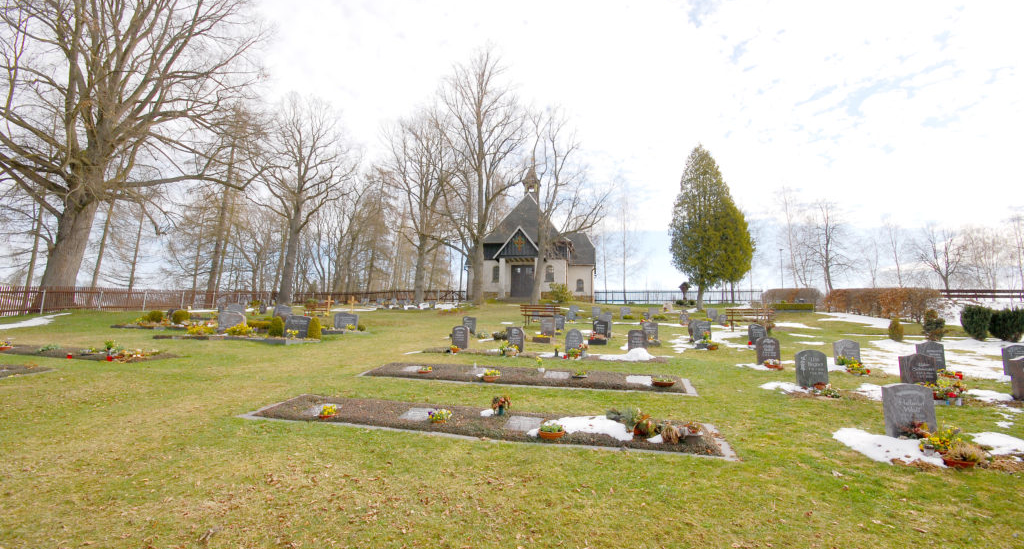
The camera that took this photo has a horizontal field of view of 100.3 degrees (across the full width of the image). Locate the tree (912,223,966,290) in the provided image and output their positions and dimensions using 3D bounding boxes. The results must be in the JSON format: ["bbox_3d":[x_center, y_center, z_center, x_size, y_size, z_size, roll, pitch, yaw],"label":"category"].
[{"bbox_3d":[40.447,-1.180,40.420,3.700,7.000,3.700,-1,-7,13],"label":"tree"}]

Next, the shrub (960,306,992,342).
[{"bbox_3d":[13.847,1.407,12.764,0.680,1.060,0.680,-1,-7,13],"label":"shrub"}]

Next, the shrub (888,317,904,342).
[{"bbox_3d":[15.582,2.221,17.351,0.470,0.950,0.470,0,-6,12],"label":"shrub"}]

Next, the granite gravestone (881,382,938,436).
[{"bbox_3d":[4.913,1.685,5.267,0.490,0.640,0.120,0,-6,11],"label":"granite gravestone"}]

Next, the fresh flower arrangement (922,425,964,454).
[{"bbox_3d":[4.573,1.758,4.553,0.380,0.310,0.340,0,-8,11],"label":"fresh flower arrangement"}]

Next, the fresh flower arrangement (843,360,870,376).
[{"bbox_3d":[6.644,1.786,8.215,0.400,0.250,0.290,-1,-7,13],"label":"fresh flower arrangement"}]

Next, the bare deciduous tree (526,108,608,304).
[{"bbox_3d":[4.065,-4.653,31.234,5.800,13.600,5.800,0,-6,12],"label":"bare deciduous tree"}]

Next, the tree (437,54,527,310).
[{"bbox_3d":[-2.270,-8.011,33.300,7.400,21.000,7.200,0,-8,11],"label":"tree"}]

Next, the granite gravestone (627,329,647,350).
[{"bbox_3d":[3.361,1.809,11.433,0.470,0.640,0.140,0,-8,11],"label":"granite gravestone"}]

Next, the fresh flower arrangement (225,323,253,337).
[{"bbox_3d":[-10.370,2.080,16.225,0.980,0.470,0.600,-1,-7,20],"label":"fresh flower arrangement"}]

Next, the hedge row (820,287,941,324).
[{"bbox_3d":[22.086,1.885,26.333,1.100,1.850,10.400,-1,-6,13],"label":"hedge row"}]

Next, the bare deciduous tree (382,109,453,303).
[{"bbox_3d":[-7.932,-5.659,37.972,6.200,16.200,6.000,-1,-7,13],"label":"bare deciduous tree"}]

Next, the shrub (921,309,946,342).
[{"bbox_3d":[12.469,1.465,12.660,0.560,1.000,0.560,-1,-7,13],"label":"shrub"}]

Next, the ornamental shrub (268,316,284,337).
[{"bbox_3d":[-7.093,1.579,12.875,0.430,0.640,0.430,0,-8,11],"label":"ornamental shrub"}]

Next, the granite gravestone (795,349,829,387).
[{"bbox_3d":[5.094,1.594,7.237,0.460,0.620,0.130,-1,-7,13],"label":"granite gravestone"}]

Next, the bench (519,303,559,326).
[{"bbox_3d":[1.335,1.873,19.392,1.780,0.950,0.600,0,-8,14],"label":"bench"}]

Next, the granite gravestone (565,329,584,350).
[{"bbox_3d":[1.554,1.653,10.637,0.430,0.620,0.130,-1,-7,13],"label":"granite gravestone"}]

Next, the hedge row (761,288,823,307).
[{"bbox_3d":[21.905,2.051,33.600,4.000,1.750,1.400,0,-8,11],"label":"hedge row"}]

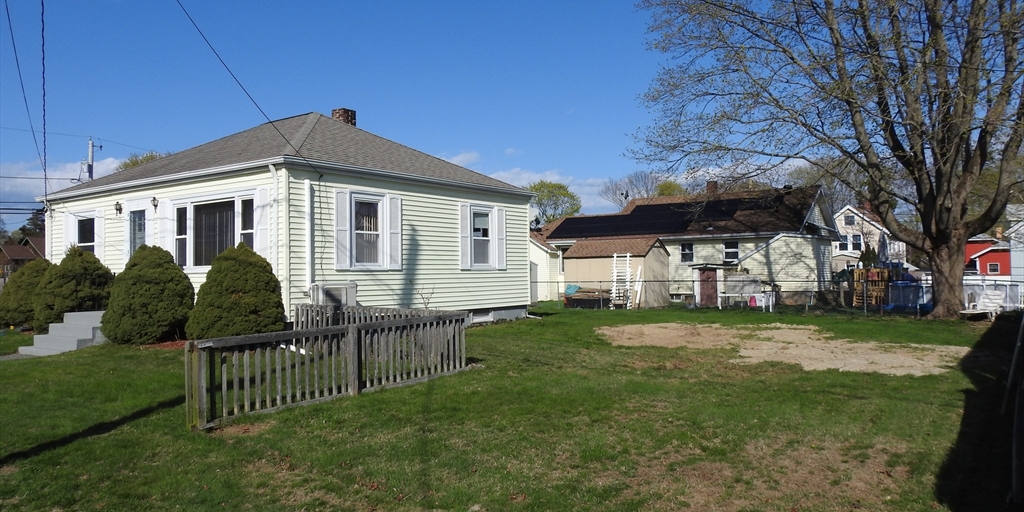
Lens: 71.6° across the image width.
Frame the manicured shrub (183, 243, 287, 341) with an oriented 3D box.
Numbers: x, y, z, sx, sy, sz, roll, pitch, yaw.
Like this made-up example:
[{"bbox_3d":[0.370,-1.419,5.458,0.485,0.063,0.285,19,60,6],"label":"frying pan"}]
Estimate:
[{"bbox_3d":[-4.269,0.621,11.186,1.580,1.660,1.580,-2,-2,34],"label":"manicured shrub"}]

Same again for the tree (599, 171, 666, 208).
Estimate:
[{"bbox_3d":[11.043,-2.263,63.858,6.800,10.890,6.800,-2,-2,34],"label":"tree"}]

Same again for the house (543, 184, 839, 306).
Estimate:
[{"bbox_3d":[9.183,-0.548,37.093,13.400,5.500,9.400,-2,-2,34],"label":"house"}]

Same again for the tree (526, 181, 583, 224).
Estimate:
[{"bbox_3d":[3.154,-1.433,53.885,4.800,8.780,4.800,-2,-2,34],"label":"tree"}]

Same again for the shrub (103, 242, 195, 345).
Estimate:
[{"bbox_3d":[-6.492,0.668,12.700,1.650,1.750,1.650,-2,-2,34],"label":"shrub"}]

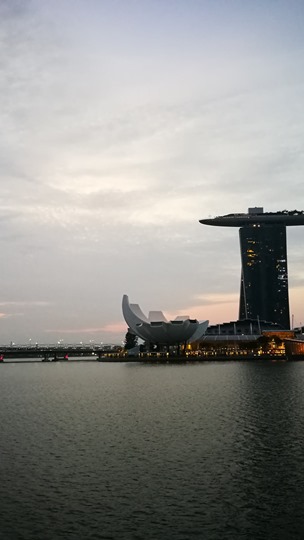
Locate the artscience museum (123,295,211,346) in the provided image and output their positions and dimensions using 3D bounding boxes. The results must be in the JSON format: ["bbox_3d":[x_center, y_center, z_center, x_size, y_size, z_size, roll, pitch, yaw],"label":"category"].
[{"bbox_3d":[13.380,54.200,554.050,84.000,57.000,78.000,-1,-8,2],"label":"artscience museum"}]

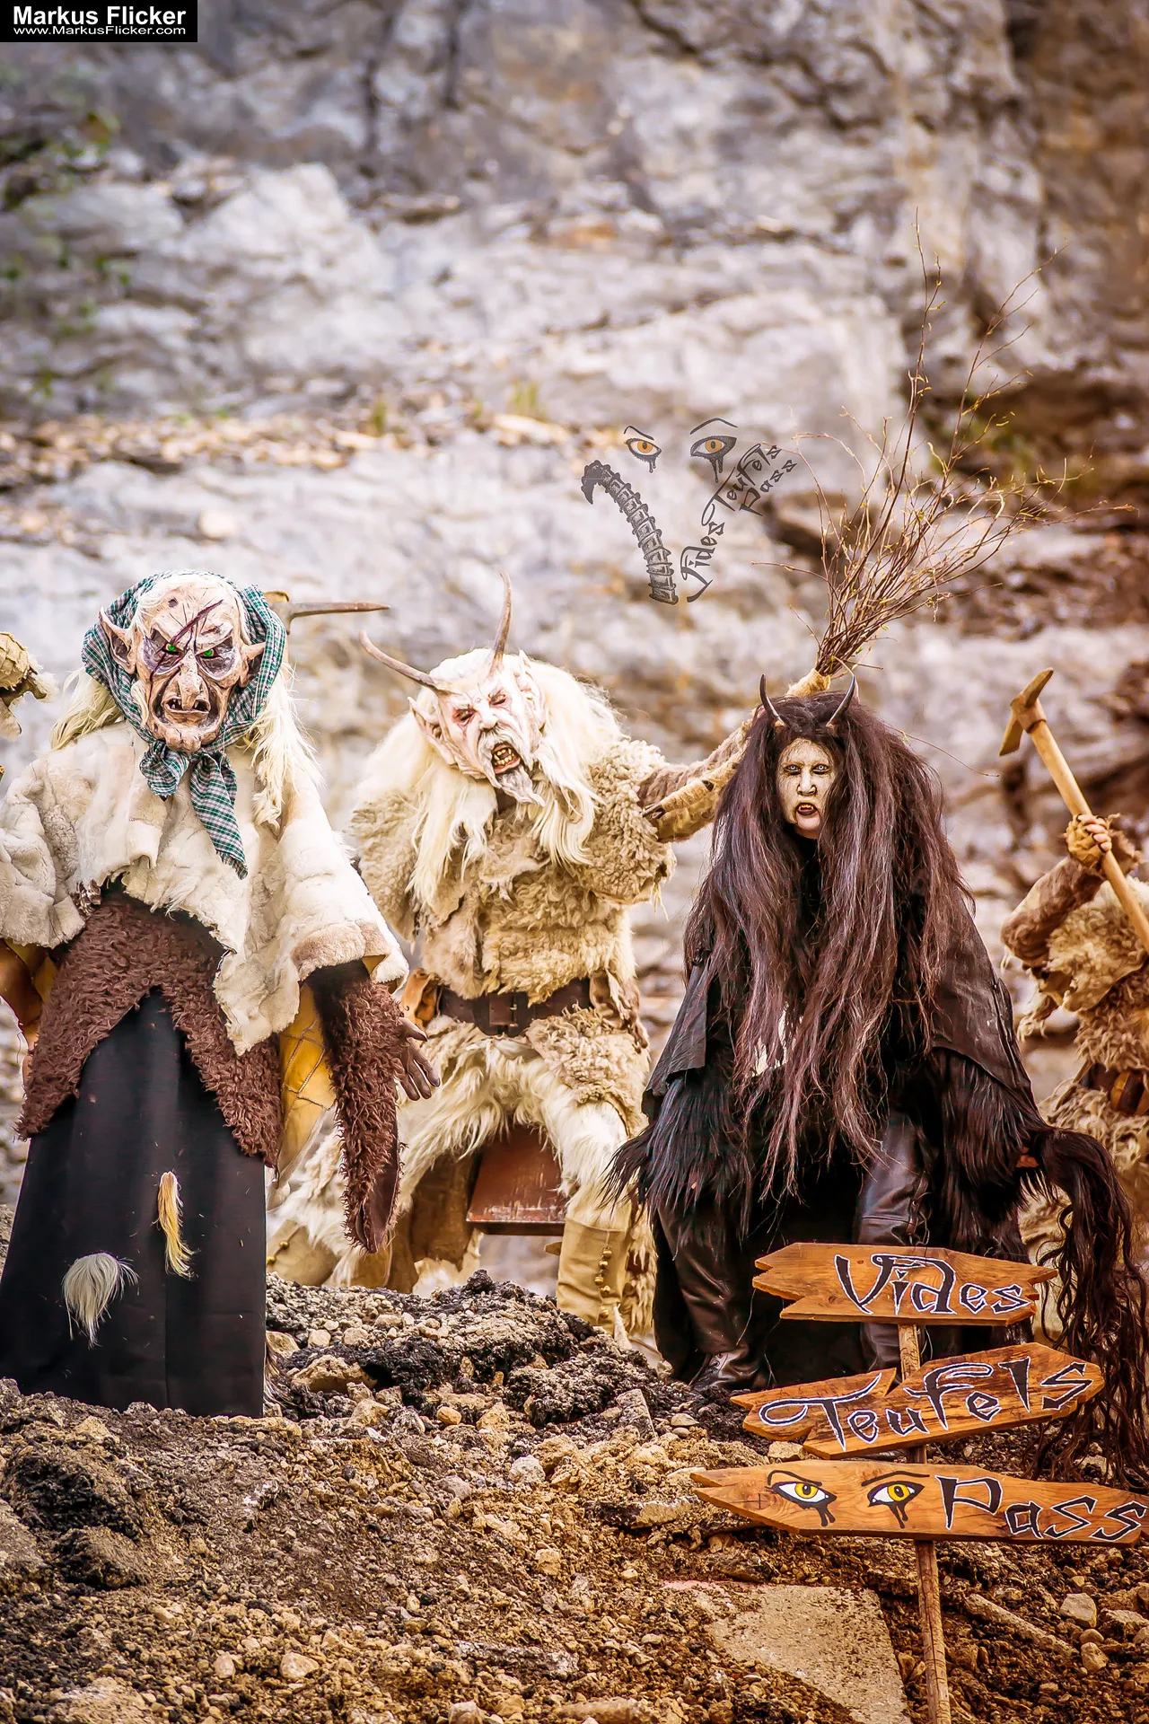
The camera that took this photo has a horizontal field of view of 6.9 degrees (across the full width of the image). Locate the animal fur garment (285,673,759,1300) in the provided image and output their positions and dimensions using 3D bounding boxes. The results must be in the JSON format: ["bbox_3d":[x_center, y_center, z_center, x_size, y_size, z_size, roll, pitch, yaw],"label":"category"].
[{"bbox_3d":[-0.130,0.275,20.600,1.070,1.450,0.620,0,0,3],"label":"animal fur garment"}]

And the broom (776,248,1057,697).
[{"bbox_3d":[0.810,-0.850,21.400,0.650,1.130,0.550,24,0,0],"label":"broom"}]

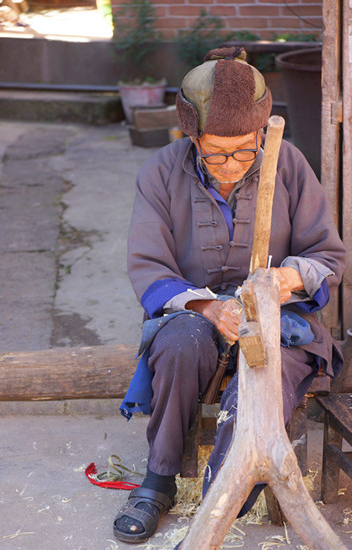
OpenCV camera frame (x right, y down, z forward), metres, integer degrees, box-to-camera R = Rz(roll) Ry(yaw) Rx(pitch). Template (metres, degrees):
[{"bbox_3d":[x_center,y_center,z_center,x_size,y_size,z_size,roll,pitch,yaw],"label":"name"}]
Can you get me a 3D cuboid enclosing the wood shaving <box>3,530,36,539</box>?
[{"bbox_3d":[-0.373,0.618,3.829,0.085,0.008,0.018,-6,15,-23],"label":"wood shaving"}]

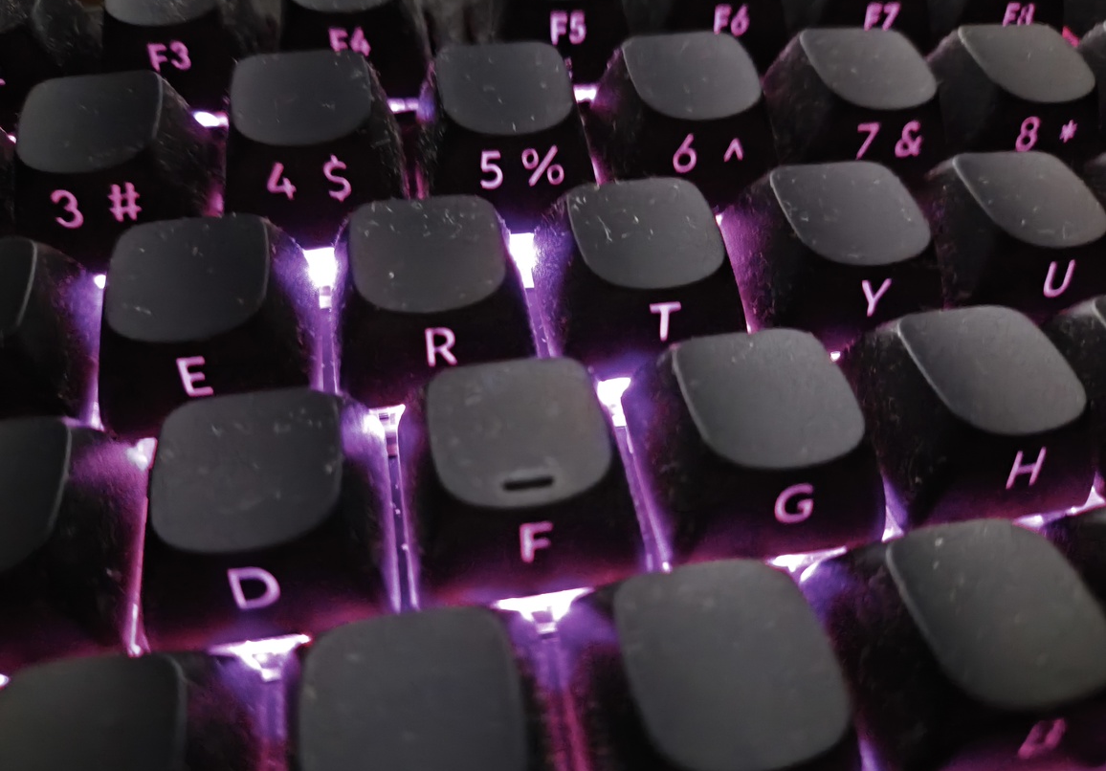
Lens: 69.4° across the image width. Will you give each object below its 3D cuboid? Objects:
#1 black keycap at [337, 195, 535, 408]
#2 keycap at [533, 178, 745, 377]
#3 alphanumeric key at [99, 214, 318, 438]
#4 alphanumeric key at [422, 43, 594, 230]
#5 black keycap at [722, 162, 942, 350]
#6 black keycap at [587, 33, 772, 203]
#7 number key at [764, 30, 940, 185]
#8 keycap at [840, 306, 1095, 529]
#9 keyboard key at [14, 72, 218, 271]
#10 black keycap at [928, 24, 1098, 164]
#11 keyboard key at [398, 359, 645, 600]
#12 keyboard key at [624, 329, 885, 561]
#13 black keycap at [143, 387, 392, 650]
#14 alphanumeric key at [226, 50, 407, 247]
[{"bbox_3d":[-0.011,-0.009,0.070,0.018,0.010,0.018,-7,56,-9],"label":"black keycap"},{"bbox_3d":[0.008,-0.012,0.073,0.018,0.009,0.018,-7,58,-9],"label":"keycap"},{"bbox_3d":[-0.029,-0.007,0.067,0.018,0.009,0.018,-7,58,-9],"label":"alphanumeric key"},{"bbox_3d":[-0.005,-0.026,0.081,0.018,0.009,0.018,-7,58,-9],"label":"alphanumeric key"},{"bbox_3d":[0.027,-0.014,0.076,0.018,0.010,0.018,-7,56,-9],"label":"black keycap"},{"bbox_3d":[0.014,-0.029,0.084,0.018,0.009,0.018,-7,58,-9],"label":"black keycap"},{"bbox_3d":[0.032,-0.031,0.088,0.018,0.011,0.018,-7,56,-9],"label":"number key"},{"bbox_3d":[0.035,0.001,0.067,0.018,0.010,0.018,-7,56,-9],"label":"keycap"},{"bbox_3d":[-0.042,-0.022,0.075,0.018,0.009,0.018,-7,58,-9],"label":"keyboard key"},{"bbox_3d":[0.051,-0.033,0.090,0.018,0.009,0.018,-7,58,-9],"label":"black keycap"},{"bbox_3d":[-0.003,0.006,0.061,0.018,0.010,0.018,-7,56,-9],"label":"keyboard key"},{"bbox_3d":[0.016,0.004,0.063,0.018,0.009,0.018,-7,58,-9],"label":"keyboard key"},{"bbox_3d":[-0.021,0.008,0.058,0.018,0.010,0.018,-7,56,-9],"label":"black keycap"},{"bbox_3d":[-0.024,-0.024,0.079,0.018,0.011,0.018,-7,56,-9],"label":"alphanumeric key"}]

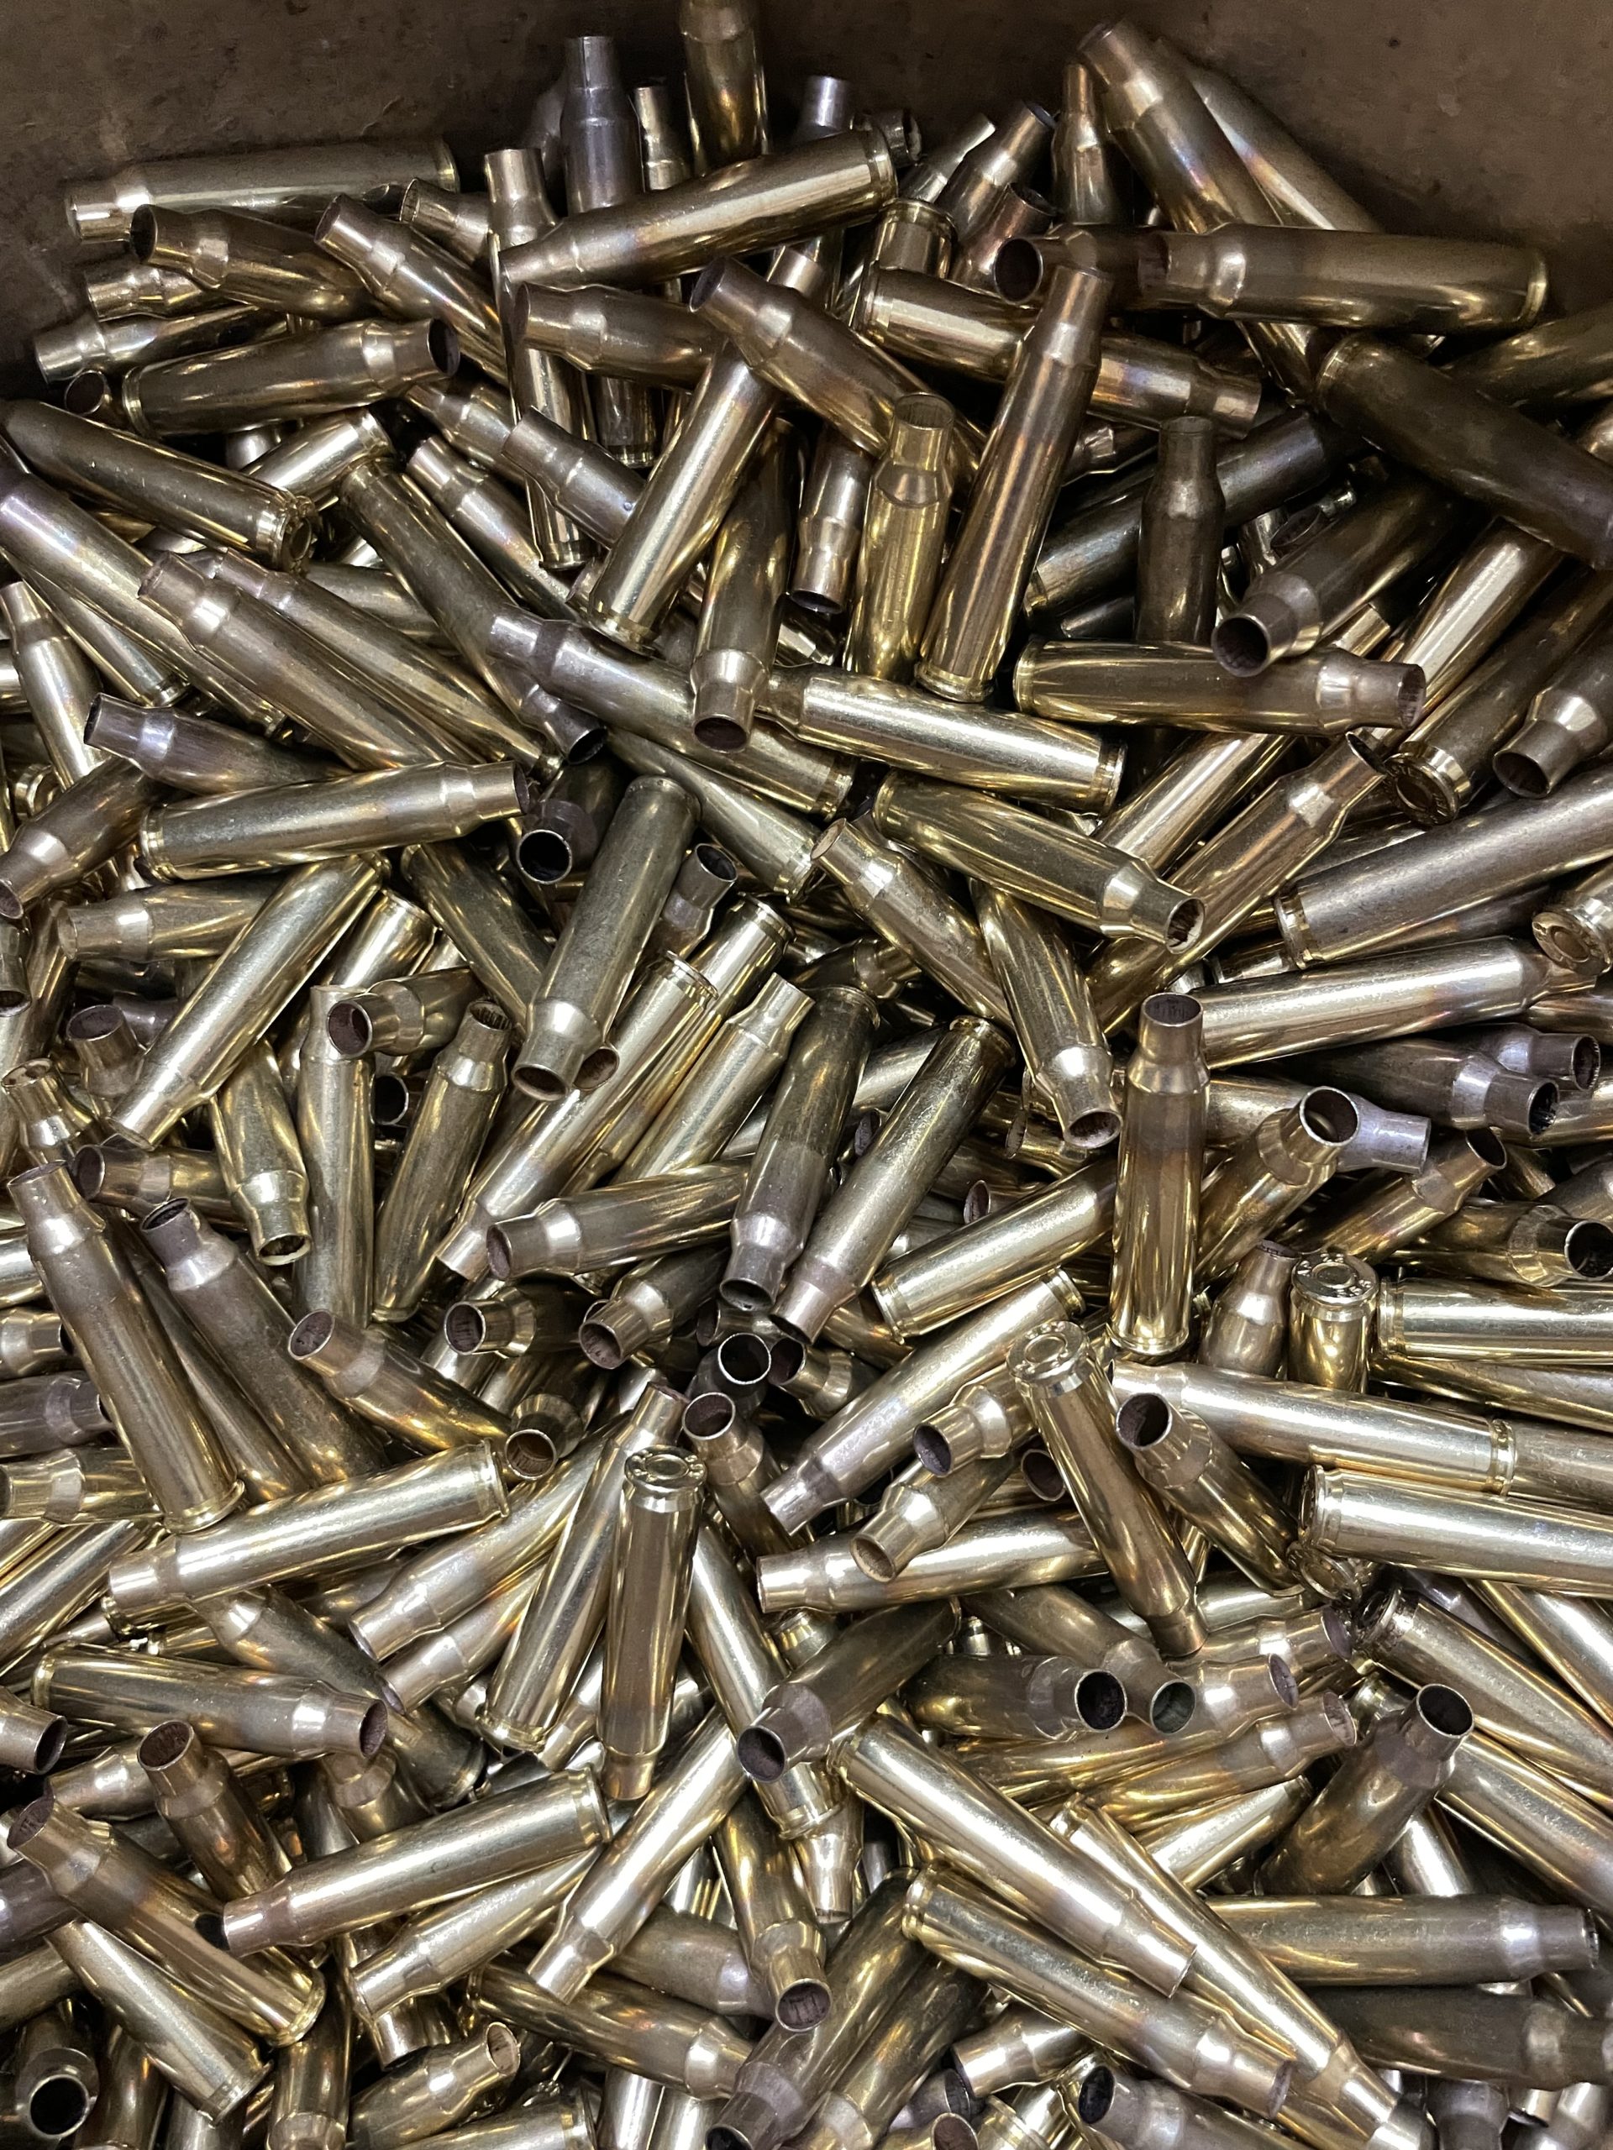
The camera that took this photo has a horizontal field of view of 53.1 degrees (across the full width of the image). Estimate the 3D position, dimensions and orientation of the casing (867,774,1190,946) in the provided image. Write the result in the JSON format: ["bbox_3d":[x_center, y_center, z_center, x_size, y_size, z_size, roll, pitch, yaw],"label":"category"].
[{"bbox_3d":[0.026,-0.025,0.186,0.045,0.010,0.010,32,103,41],"label":"casing"}]

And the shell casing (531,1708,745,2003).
[{"bbox_3d":[-0.018,0.099,0.210,0.010,0.010,0.045,40,69,6],"label":"shell casing"}]

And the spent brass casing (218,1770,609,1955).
[{"bbox_3d":[-0.047,0.095,0.195,0.045,0.010,0.010,-16,83,-10],"label":"spent brass casing"}]

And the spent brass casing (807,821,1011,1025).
[{"bbox_3d":[0.019,-0.015,0.201,0.045,0.010,0.010,38,70,-19],"label":"spent brass casing"}]

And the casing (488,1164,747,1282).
[{"bbox_3d":[-0.017,0.017,0.198,0.045,0.010,0.010,-10,73,-35],"label":"casing"}]

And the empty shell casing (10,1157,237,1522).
[{"bbox_3d":[-0.079,0.031,0.185,0.010,0.010,0.045,-19,106,0],"label":"empty shell casing"}]

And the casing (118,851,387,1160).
[{"bbox_3d":[-0.068,-0.011,0.197,0.010,0.010,0.045,29,67,5],"label":"casing"}]

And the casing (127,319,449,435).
[{"bbox_3d":[-0.064,-0.086,0.200,0.045,0.010,0.010,0,74,22],"label":"casing"}]

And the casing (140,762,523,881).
[{"bbox_3d":[-0.056,-0.031,0.193,0.045,0.010,0.010,-8,83,5],"label":"casing"}]

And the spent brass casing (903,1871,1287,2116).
[{"bbox_3d":[0.033,0.104,0.183,0.045,0.010,0.010,23,76,9],"label":"spent brass casing"}]

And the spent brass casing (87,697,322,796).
[{"bbox_3d":[-0.064,-0.035,0.197,0.045,0.010,0.010,20,68,-15],"label":"spent brass casing"}]

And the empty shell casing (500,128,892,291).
[{"bbox_3d":[-0.012,-0.096,0.183,0.045,0.010,0.010,-16,69,3],"label":"empty shell casing"}]

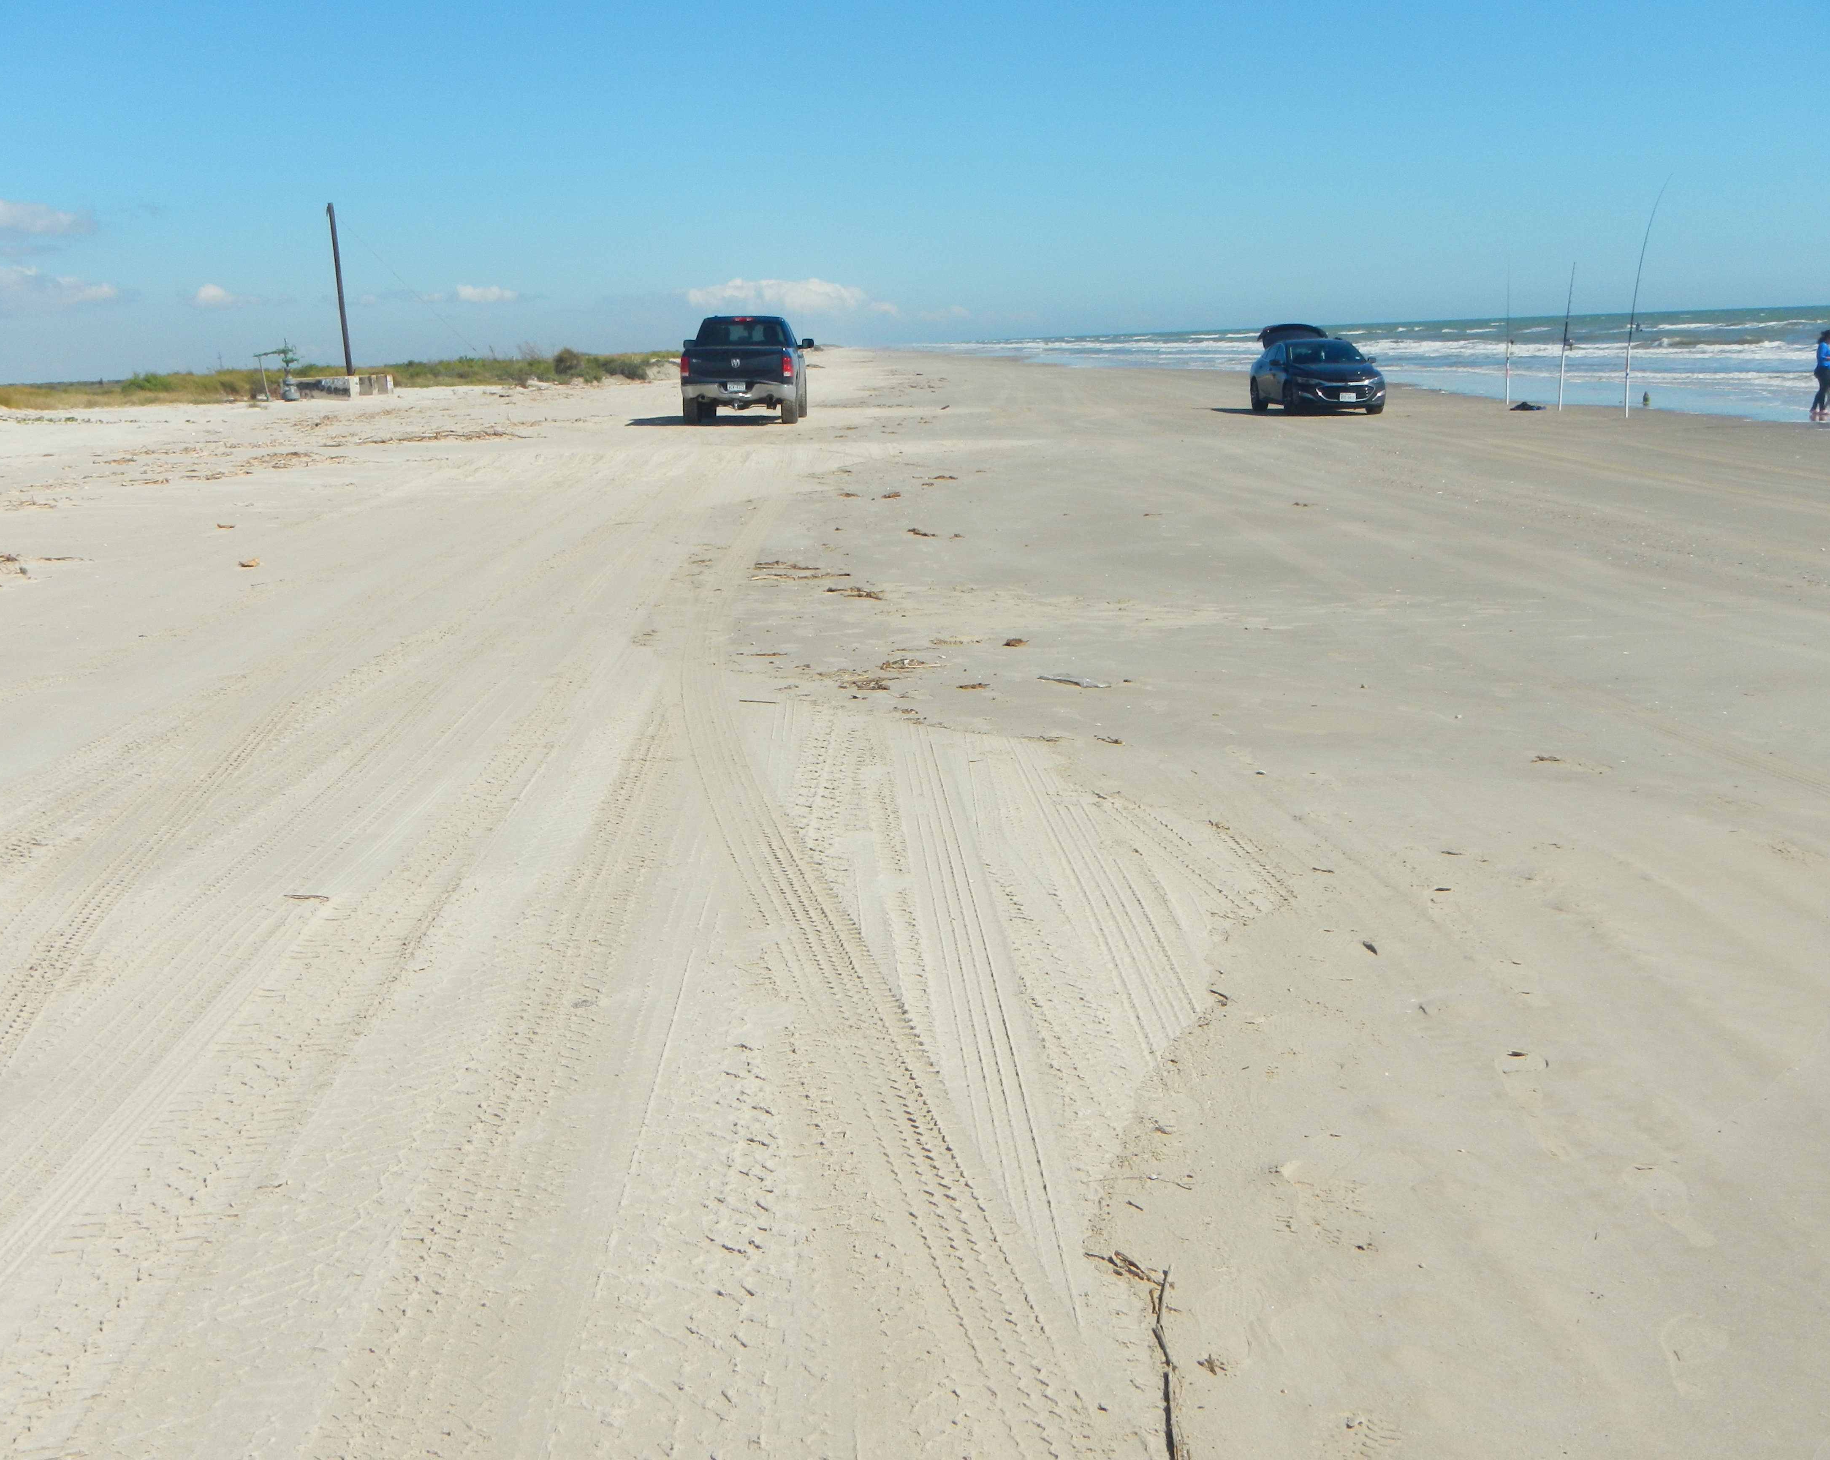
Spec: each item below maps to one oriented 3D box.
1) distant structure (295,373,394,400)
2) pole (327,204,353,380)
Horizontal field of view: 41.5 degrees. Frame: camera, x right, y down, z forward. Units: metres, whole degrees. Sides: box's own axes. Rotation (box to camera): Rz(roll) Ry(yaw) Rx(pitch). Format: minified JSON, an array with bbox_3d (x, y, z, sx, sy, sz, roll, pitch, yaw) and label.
[{"bbox_3d":[-17.828,-10.671,75.351,2.900,0.750,2.200,-2,9,0],"label":"distant structure"},{"bbox_3d":[-18.228,-13.703,76.683,0.250,5.810,0.250,-4,9,0],"label":"pole"}]

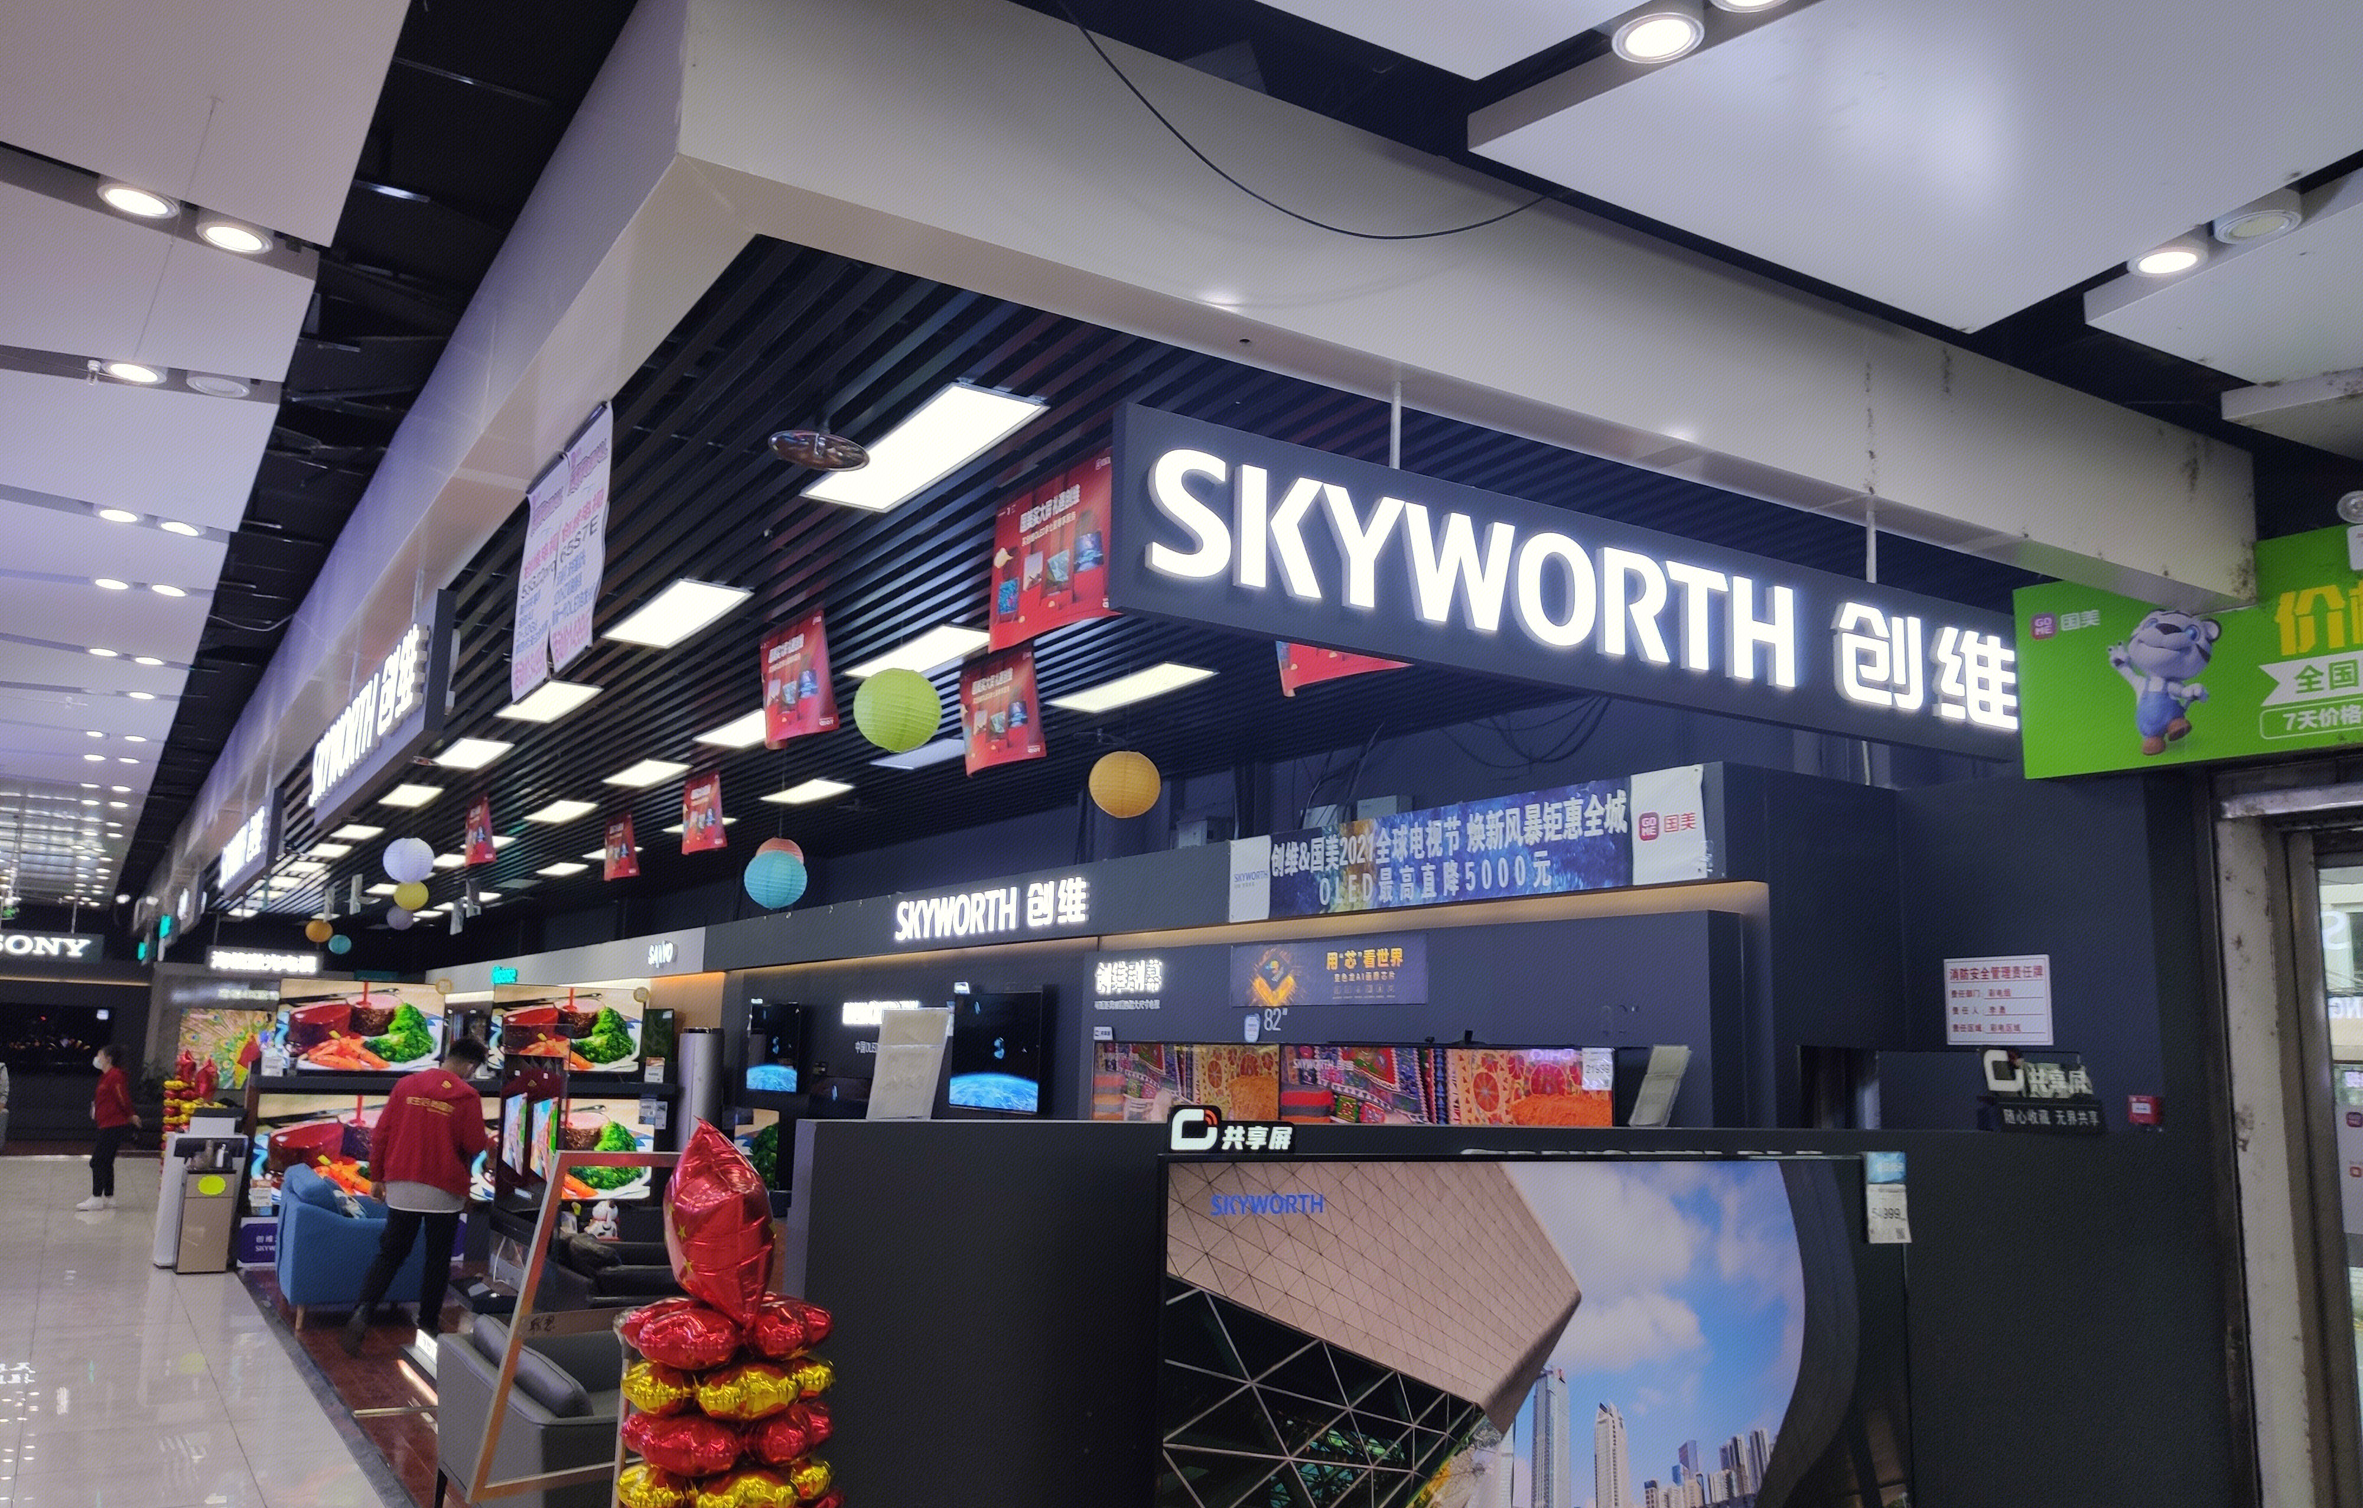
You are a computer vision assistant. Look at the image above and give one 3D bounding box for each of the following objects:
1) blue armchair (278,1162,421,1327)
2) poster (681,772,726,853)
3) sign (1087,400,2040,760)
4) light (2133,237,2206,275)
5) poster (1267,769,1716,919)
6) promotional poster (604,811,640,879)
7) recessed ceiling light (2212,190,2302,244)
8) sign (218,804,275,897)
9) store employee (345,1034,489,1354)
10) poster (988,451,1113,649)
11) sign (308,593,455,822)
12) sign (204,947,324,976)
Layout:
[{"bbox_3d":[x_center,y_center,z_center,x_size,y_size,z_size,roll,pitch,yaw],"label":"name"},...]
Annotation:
[{"bbox_3d":[-5.179,3.067,11.173,0.750,0.930,0.840,8,-12,-33],"label":"blue armchair"},{"bbox_3d":[-3.139,0.393,11.659,0.050,0.490,0.610,9,-12,-37],"label":"poster"},{"bbox_3d":[1.295,-0.384,4.947,3.380,0.500,0.120,7,-11,-31],"label":"sign"},{"bbox_3d":[2.616,-1.349,4.704,0.190,0.090,0.190,7,-11,-31],"label":"light"},{"bbox_3d":[1.161,0.425,7.574,0.020,0.421,2.813,7,-11,-31],"label":"poster"},{"bbox_3d":[-4.424,0.751,14.051,0.040,0.480,0.600,9,-12,-35],"label":"promotional poster"},{"bbox_3d":[2.704,-1.387,4.466,0.190,0.090,0.190,7,-11,-31],"label":"recessed ceiling light"},{"bbox_3d":[-6.682,0.698,12.714,0.120,0.490,3.380,7,-11,-31],"label":"sign"},{"bbox_3d":[-4.535,2.580,10.614,0.620,1.740,0.500,3,-10,-6],"label":"store employee"},{"bbox_3d":[-0.399,-0.600,5.368,0.040,0.485,0.670,8,-12,-35],"label":"poster"},{"bbox_3d":[-3.429,-0.095,7.484,0.120,0.500,3.340,7,-11,-31],"label":"sign"},{"bbox_3d":[-14.435,3.291,27.975,1.650,0.390,0.120,7,-11,-31],"label":"sign"}]

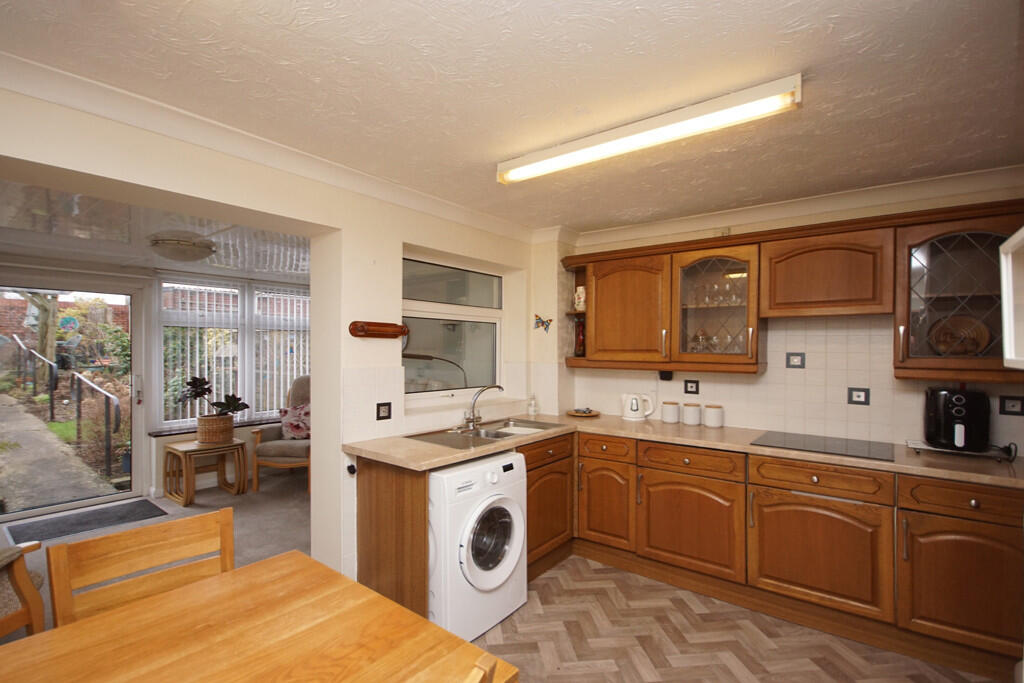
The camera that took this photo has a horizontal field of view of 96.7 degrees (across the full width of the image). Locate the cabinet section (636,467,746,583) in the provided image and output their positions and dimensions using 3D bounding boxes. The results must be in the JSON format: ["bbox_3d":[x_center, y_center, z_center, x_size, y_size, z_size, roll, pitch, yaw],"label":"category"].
[{"bbox_3d":[1.169,1.040,2.833,0.604,0.544,0.550,0,0,35],"label":"cabinet section"}]

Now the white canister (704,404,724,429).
[{"bbox_3d":[1.349,0.507,3.040,0.113,0.133,0.113,0,0,35],"label":"white canister"}]

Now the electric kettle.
[{"bbox_3d":[0.912,0.474,3.300,0.235,0.200,0.155,0,0,21],"label":"electric kettle"}]

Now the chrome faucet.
[{"bbox_3d":[-0.174,0.424,2.929,0.240,0.290,0.140,0,-1,28],"label":"chrome faucet"}]

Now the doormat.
[{"bbox_3d":[-3.435,1.447,3.707,0.540,0.012,0.880,0,-1,44],"label":"doormat"}]

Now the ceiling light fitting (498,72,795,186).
[{"bbox_3d":[0.466,-0.836,1.906,1.261,0.075,0.086,0,-1,37],"label":"ceiling light fitting"}]

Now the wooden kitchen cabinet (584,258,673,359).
[{"bbox_3d":[0.878,-0.212,3.257,0.597,0.700,0.320,0,0,35],"label":"wooden kitchen cabinet"}]

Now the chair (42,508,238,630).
[{"bbox_3d":[-0.938,1.010,1.215,0.440,0.900,0.500,0,0,-44],"label":"chair"}]

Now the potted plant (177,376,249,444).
[{"bbox_3d":[-2.848,0.660,4.320,0.570,0.630,0.460,1,-1,-33],"label":"potted plant"}]

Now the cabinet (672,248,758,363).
[{"bbox_3d":[1.328,-0.215,2.946,0.500,0.700,0.320,0,0,35],"label":"cabinet"}]

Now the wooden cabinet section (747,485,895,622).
[{"bbox_3d":[1.667,1.038,2.481,0.608,0.544,0.550,0,0,35],"label":"wooden cabinet section"}]

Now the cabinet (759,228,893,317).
[{"bbox_3d":[1.800,-0.356,2.640,0.610,0.443,0.320,0,-1,37],"label":"cabinet"}]

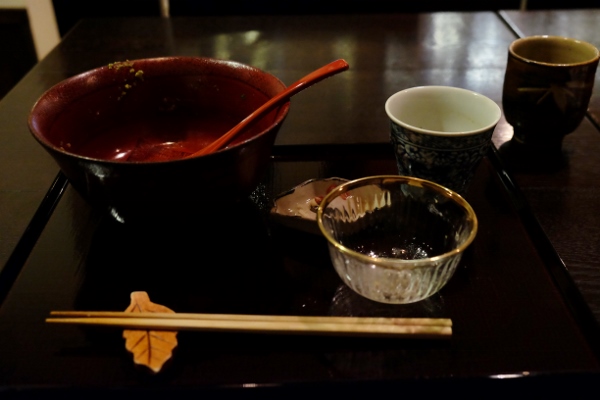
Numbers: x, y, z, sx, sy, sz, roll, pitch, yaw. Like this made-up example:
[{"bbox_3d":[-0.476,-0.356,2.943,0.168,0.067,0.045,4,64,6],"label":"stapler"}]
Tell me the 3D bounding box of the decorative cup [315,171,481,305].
[{"bbox_3d":[0.056,0.028,0.363,0.091,0.047,0.091,0,34,0],"label":"decorative cup"}]

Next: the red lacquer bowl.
[{"bbox_3d":[-0.093,-0.036,0.431,0.171,0.077,0.171,0,34,0],"label":"red lacquer bowl"}]

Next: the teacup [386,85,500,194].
[{"bbox_3d":[0.104,-0.041,0.454,0.084,0.060,0.084,0,34,0],"label":"teacup"}]

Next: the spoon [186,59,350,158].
[{"bbox_3d":[-0.041,-0.050,0.419,0.173,0.024,0.036,-30,34,9],"label":"spoon"}]

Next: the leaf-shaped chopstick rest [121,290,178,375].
[{"bbox_3d":[-0.083,0.072,0.328,0.030,0.013,0.059,-11,36,-16],"label":"leaf-shaped chopstick rest"}]

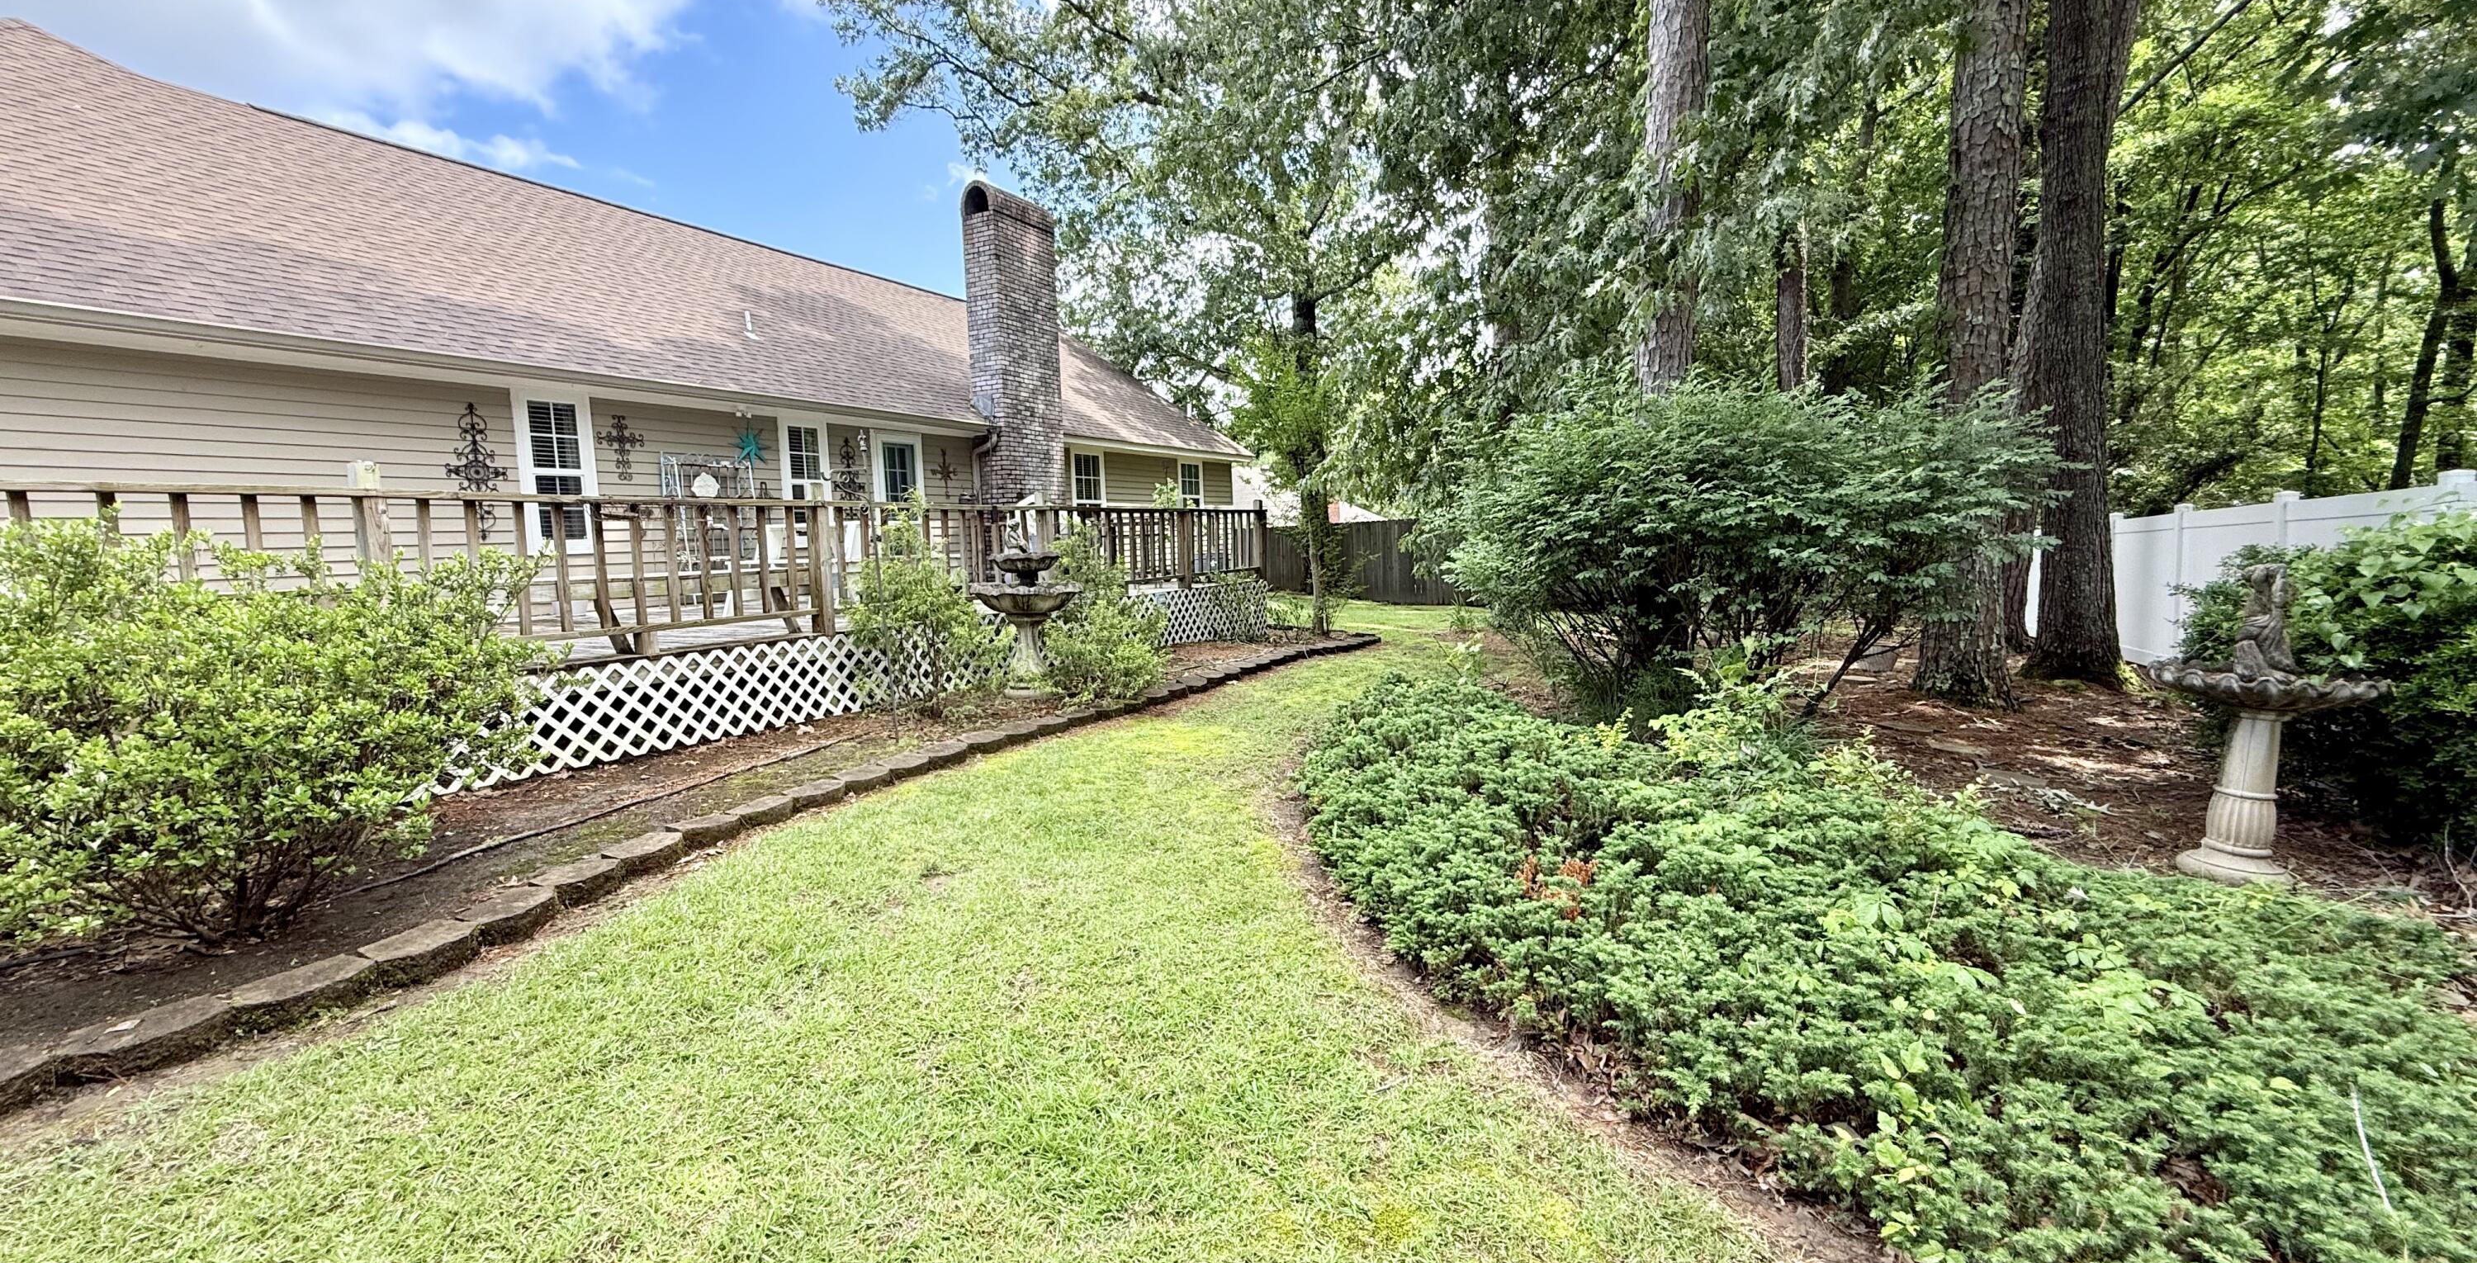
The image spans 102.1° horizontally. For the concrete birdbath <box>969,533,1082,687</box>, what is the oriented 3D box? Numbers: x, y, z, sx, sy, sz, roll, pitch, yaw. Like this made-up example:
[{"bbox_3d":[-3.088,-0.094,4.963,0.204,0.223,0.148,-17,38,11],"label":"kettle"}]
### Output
[{"bbox_3d":[-1.610,-0.159,7.465,0.820,1.240,0.820,1,6,27],"label":"concrete birdbath"}]

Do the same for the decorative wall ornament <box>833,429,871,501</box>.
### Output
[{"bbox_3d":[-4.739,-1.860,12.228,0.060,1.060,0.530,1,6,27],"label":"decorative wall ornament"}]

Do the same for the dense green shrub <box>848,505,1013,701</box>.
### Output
[{"bbox_3d":[-2.167,-0.152,6.942,0.950,1.380,1.020,1,6,27],"label":"dense green shrub"}]

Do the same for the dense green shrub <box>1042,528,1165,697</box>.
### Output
[{"bbox_3d":[-1.030,-0.148,7.371,0.900,1.230,0.900,-2,6,0],"label":"dense green shrub"}]

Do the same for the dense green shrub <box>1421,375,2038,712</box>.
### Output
[{"bbox_3d":[3.470,-0.590,7.188,3.650,2.300,2.800,1,6,27],"label":"dense green shrub"}]

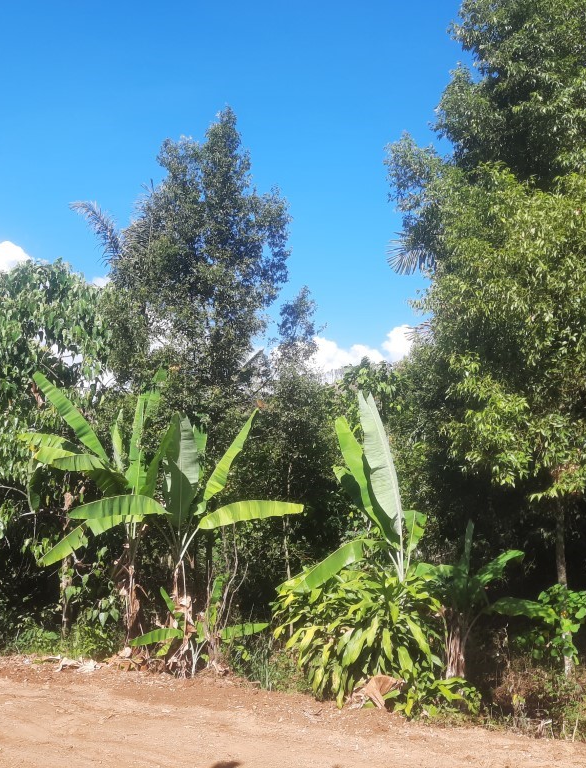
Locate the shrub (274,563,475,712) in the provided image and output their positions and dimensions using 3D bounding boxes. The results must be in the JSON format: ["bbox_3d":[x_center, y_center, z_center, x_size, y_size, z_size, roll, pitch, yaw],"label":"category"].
[{"bbox_3d":[0.762,2.365,6.913,1.887,1.354,1.750,0,-12,0],"label":"shrub"}]

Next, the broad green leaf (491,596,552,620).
[{"bbox_3d":[2.345,2.304,7.589,0.616,0.237,0.300,0,-12,0],"label":"broad green leaf"}]

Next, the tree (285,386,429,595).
[{"bbox_3d":[0.622,1.451,7.359,1.391,2.827,1.300,0,-12,0],"label":"tree"}]

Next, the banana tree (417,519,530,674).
[{"bbox_3d":[1.894,2.256,7.803,1.202,1.606,1.150,0,-12,0],"label":"banana tree"}]

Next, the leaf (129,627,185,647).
[{"bbox_3d":[-1.531,2.832,8.296,0.606,0.214,0.260,0,-12,0],"label":"leaf"}]

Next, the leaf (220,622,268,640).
[{"bbox_3d":[-0.562,2.812,8.403,0.545,0.195,0.260,0,-12,0],"label":"leaf"}]

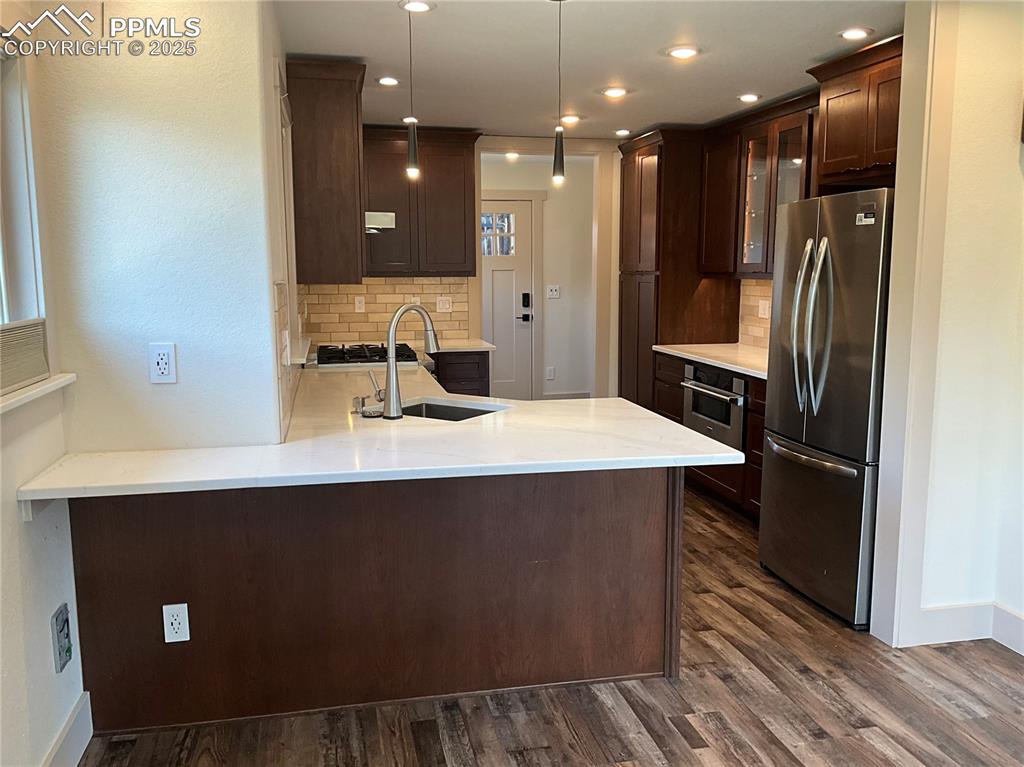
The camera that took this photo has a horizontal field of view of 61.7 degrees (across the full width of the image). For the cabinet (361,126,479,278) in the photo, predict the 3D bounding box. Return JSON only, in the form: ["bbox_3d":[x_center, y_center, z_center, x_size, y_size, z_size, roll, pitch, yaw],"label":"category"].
[{"bbox_3d":[-0.638,-1.209,5.853,0.790,0.955,0.375,-2,8,-12],"label":"cabinet"}]

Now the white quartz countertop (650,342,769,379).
[{"bbox_3d":[1.445,-0.133,5.071,0.637,0.030,1.716,-2,8,-12],"label":"white quartz countertop"}]

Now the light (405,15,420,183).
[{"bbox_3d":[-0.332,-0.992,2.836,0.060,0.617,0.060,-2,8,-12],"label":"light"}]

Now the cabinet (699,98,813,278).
[{"bbox_3d":[1.539,-1.083,4.910,0.390,0.930,1.340,-2,8,-12],"label":"cabinet"}]

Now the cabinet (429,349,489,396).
[{"bbox_3d":[-0.425,0.195,6.072,0.431,0.889,0.592,-2,8,-12],"label":"cabinet"}]

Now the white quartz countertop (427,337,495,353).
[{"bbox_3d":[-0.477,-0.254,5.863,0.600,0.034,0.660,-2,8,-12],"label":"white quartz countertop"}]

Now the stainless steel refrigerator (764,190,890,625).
[{"bbox_3d":[1.635,0.074,3.794,0.743,1.749,0.763,-2,8,-12],"label":"stainless steel refrigerator"}]

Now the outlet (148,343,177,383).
[{"bbox_3d":[-1.012,-0.057,2.486,0.071,0.116,0.010,-2,8,-12],"label":"outlet"}]

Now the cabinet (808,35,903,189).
[{"bbox_3d":[1.714,-1.117,3.595,0.600,0.500,0.790,-2,8,-12],"label":"cabinet"}]

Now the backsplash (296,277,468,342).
[{"bbox_3d":[-0.884,-0.533,6.081,1.164,0.458,0.020,-2,8,-12],"label":"backsplash"}]

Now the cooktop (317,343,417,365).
[{"bbox_3d":[-0.867,-0.170,5.124,0.582,0.065,0.763,-2,8,-12],"label":"cooktop"}]

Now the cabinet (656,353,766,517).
[{"bbox_3d":[1.455,0.322,5.141,0.617,0.889,1.706,-2,8,-12],"label":"cabinet"}]

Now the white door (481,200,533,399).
[{"bbox_3d":[-0.250,-0.673,8.017,0.914,2.030,0.045,-2,8,-12],"label":"white door"}]

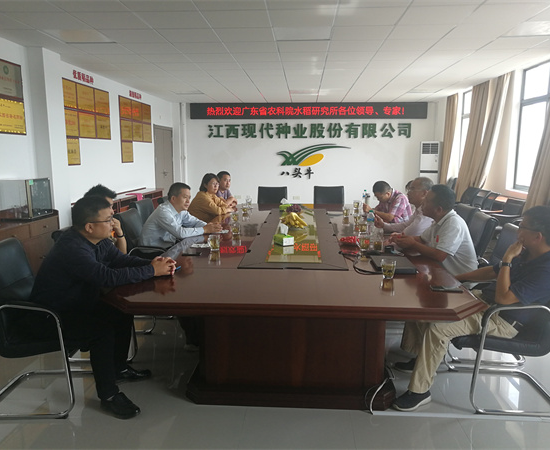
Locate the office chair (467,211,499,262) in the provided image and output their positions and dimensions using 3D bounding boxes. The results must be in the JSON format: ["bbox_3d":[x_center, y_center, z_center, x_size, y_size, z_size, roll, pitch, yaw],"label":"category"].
[{"bbox_3d":[1.597,0.376,4.258,0.640,0.950,0.550,1,9,4],"label":"office chair"}]

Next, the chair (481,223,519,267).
[{"bbox_3d":[1.518,0.486,3.520,0.640,0.950,0.550,1,9,4],"label":"chair"}]

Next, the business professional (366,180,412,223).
[{"bbox_3d":[1.318,0.090,5.348,0.700,1.190,0.500,1,9,4],"label":"business professional"}]

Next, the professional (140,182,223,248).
[{"bbox_3d":[-0.857,0.231,4.244,0.800,1.220,0.520,1,9,4],"label":"professional"}]

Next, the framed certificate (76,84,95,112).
[{"bbox_3d":[-2.843,-1.912,7.093,0.020,0.400,0.580,1,9,4],"label":"framed certificate"}]

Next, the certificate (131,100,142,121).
[{"bbox_3d":[-2.703,-2.234,9.245,0.020,0.400,0.580,1,9,4],"label":"certificate"}]

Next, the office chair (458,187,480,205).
[{"bbox_3d":[3.209,-0.214,8.318,0.600,0.910,0.580,1,9,4],"label":"office chair"}]

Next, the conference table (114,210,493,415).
[{"bbox_3d":[0.217,0.423,4.580,1.930,0.755,4.570,1,9,4],"label":"conference table"}]

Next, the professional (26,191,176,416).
[{"bbox_3d":[-0.994,0.461,2.768,0.840,1.200,0.540,1,9,4],"label":"professional"}]

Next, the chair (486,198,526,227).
[{"bbox_3d":[3.100,0.032,6.690,0.600,0.910,0.580,1,9,4],"label":"chair"}]

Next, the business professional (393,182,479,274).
[{"bbox_3d":[1.274,0.278,3.930,0.840,1.240,0.560,1,9,4],"label":"business professional"}]

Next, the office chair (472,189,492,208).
[{"bbox_3d":[3.175,-0.137,7.805,0.600,0.910,0.580,1,9,4],"label":"office chair"}]

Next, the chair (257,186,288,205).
[{"bbox_3d":[-0.051,-0.105,7.424,0.550,0.950,0.640,1,9,4],"label":"chair"}]

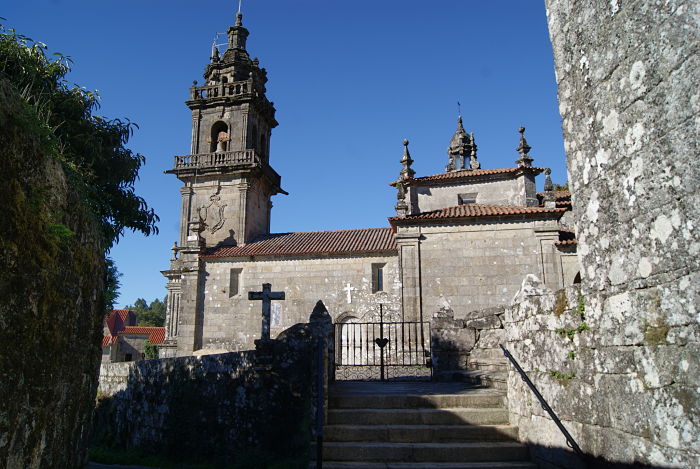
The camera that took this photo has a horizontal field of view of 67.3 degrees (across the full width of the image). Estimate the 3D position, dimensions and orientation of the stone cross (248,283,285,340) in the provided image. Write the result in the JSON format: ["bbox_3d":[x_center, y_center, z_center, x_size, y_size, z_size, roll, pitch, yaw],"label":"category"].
[{"bbox_3d":[-1.756,1.625,11.100,0.760,1.200,0.170,0,-13,0],"label":"stone cross"}]

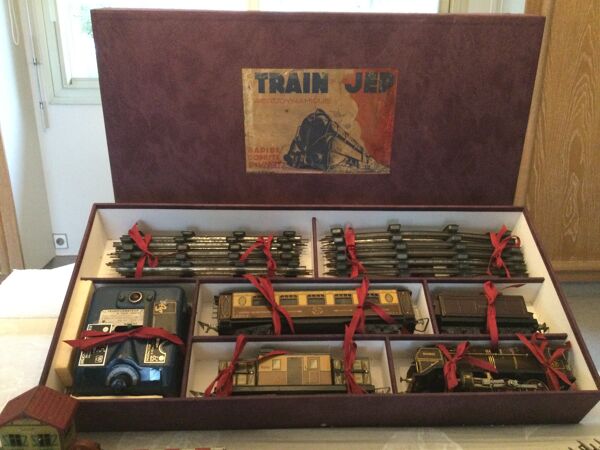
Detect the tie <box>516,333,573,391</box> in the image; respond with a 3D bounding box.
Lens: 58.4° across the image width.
[{"bbox_3d":[0.374,0.208,0.818,0.077,0.042,0.086,0,47,-3],"label":"tie"}]

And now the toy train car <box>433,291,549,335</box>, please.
[{"bbox_3d":[0.313,0.164,0.903,0.179,0.062,0.086,0,47,-3],"label":"toy train car"}]

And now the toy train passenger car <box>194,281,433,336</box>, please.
[{"bbox_3d":[0.023,0.140,0.826,0.338,0.067,0.086,0,47,-4],"label":"toy train passenger car"}]

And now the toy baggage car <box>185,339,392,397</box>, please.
[{"bbox_3d":[-0.009,0.196,0.673,0.218,0.056,0.074,0,47,-4],"label":"toy baggage car"}]

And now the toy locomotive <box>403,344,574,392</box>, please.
[{"bbox_3d":[0.281,0.235,0.833,0.270,0.063,0.085,0,47,-3],"label":"toy locomotive"}]

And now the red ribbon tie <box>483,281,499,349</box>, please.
[{"bbox_3d":[0.309,0.143,0.869,0.022,0.029,0.126,9,47,5],"label":"red ribbon tie"}]

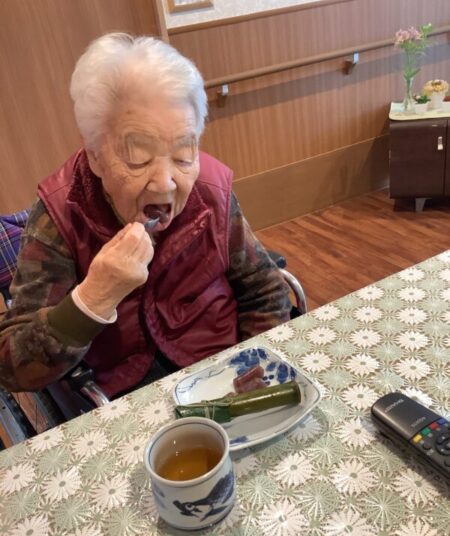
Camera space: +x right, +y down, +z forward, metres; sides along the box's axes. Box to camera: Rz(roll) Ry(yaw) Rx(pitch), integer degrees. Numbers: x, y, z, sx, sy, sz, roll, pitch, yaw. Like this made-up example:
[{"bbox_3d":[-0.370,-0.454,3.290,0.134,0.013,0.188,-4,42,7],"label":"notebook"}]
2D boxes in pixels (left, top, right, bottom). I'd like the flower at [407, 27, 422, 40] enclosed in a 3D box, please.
[{"bbox_3d":[0.878,-1.087,2.490,0.063,0.060,0.060,5,29,25],"label":"flower"}]

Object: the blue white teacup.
[{"bbox_3d":[-0.030,0.194,0.506,0.082,0.064,0.082,-7,26,3],"label":"blue white teacup"}]

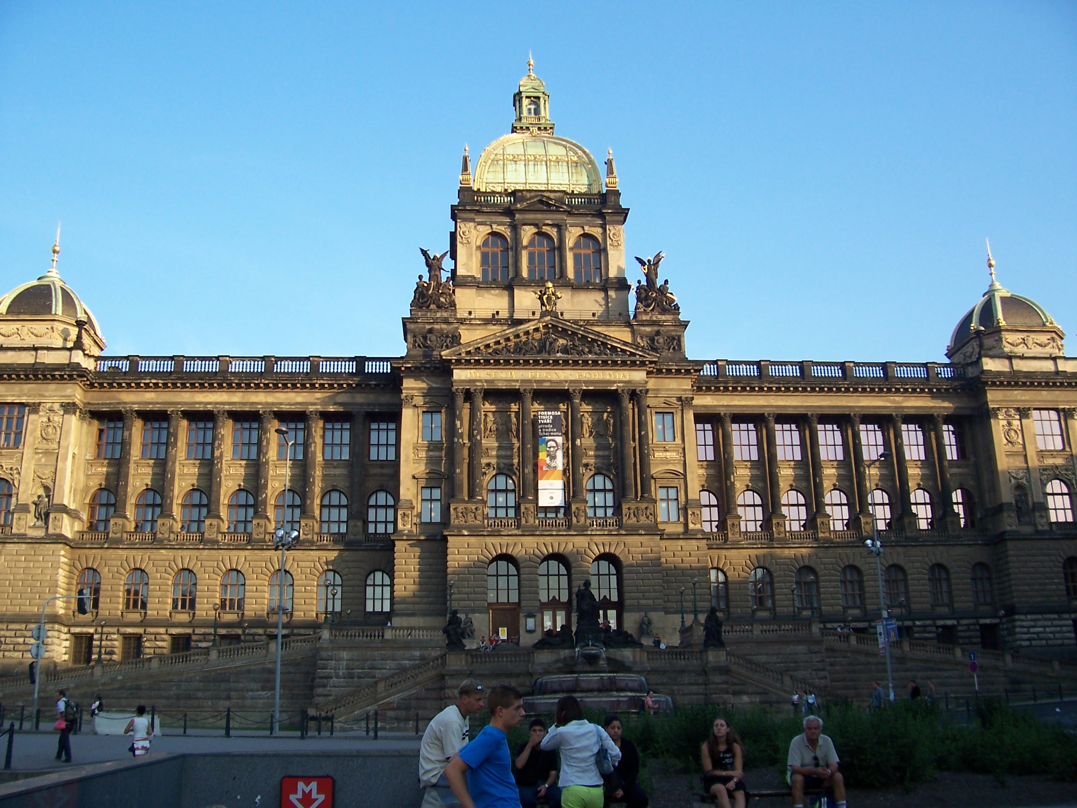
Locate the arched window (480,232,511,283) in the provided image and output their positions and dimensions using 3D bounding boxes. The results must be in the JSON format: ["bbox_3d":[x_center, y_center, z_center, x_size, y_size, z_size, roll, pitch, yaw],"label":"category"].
[{"bbox_3d":[-4.051,-13.610,98.461,2.600,4.950,0.400,0,-16,-4],"label":"arched window"}]

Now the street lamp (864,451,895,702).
[{"bbox_3d":[16.527,8.447,50.051,1.450,12.760,0.900,-4,-16,10],"label":"street lamp"}]

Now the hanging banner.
[{"bbox_3d":[1.066,4.431,86.345,2.150,8.050,0.120,0,-16,-4],"label":"hanging banner"}]

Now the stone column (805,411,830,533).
[{"bbox_3d":[24.478,6.076,92.788,1.100,10.550,1.100,0,-15,-4],"label":"stone column"}]

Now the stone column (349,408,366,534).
[{"bbox_3d":[-15.408,5.599,90.246,1.200,10.300,1.200,0,-16,-4],"label":"stone column"}]

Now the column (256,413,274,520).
[{"bbox_3d":[-24.249,5.343,93.504,1.100,9.972,1.100,0,-15,-4],"label":"column"}]

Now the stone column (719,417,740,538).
[{"bbox_3d":[16.626,6.110,92.202,1.100,10.600,1.100,0,-15,-4],"label":"stone column"}]

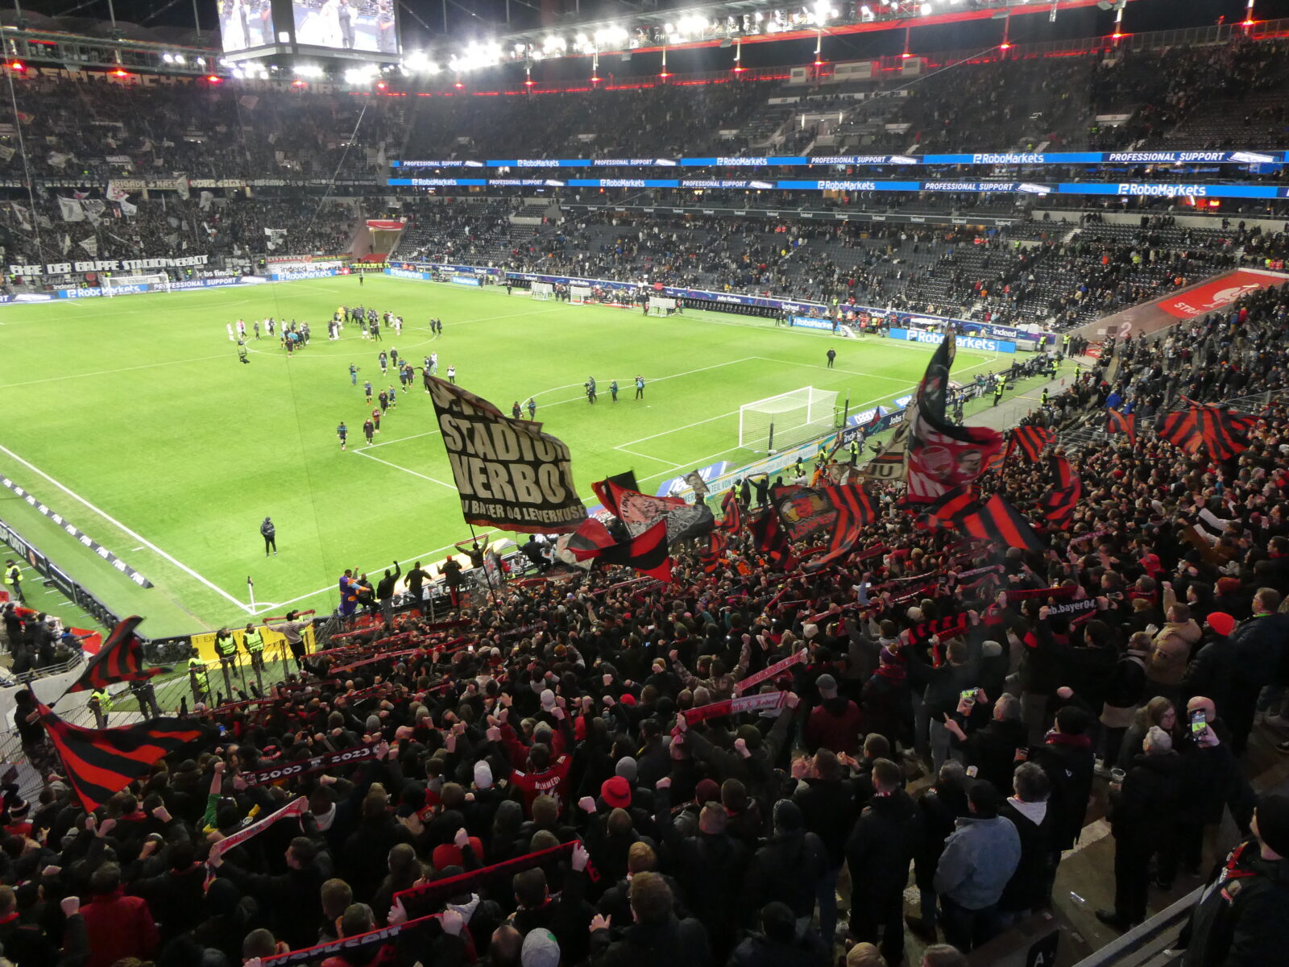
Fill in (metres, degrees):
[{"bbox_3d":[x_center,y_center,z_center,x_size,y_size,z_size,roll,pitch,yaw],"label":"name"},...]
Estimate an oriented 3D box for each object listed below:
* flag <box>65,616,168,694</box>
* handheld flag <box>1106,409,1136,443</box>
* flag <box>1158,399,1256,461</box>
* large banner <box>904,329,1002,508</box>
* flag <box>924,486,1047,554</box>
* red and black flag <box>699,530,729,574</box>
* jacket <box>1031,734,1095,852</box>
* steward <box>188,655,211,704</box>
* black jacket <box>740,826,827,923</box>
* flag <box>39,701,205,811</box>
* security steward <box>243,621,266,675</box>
[{"bbox_3d":[-7.480,2.423,12.700,1.200,0.950,0.500,-12,22,-32],"label":"flag"},{"bbox_3d":[12.004,-1.445,22.500,0.720,0.850,0.350,10,21,27],"label":"handheld flag"},{"bbox_3d":[11.171,-1.063,17.800,1.750,1.100,0.500,12,22,31],"label":"flag"},{"bbox_3d":[6.874,-1.457,20.000,1.707,3.678,0.800,7,20,19],"label":"large banner"},{"bbox_3d":[6.073,0.638,16.000,1.949,1.000,0.600,8,20,21],"label":"flag"},{"bbox_3d":[1.762,1.724,22.500,0.720,1.000,0.450,2,19,5],"label":"red and black flag"},{"bbox_3d":[2.584,1.934,5.600,0.520,0.780,0.380,-4,19,-11],"label":"jacket"},{"bbox_3d":[-13.531,6.053,27.200,0.550,1.750,0.400,-16,25,-39],"label":"steward"},{"bbox_3d":[0.991,2.780,6.350,0.570,0.660,0.360,-4,19,-11],"label":"black jacket"},{"bbox_3d":[-5.163,2.699,8.900,1.420,0.900,0.450,-12,22,-32],"label":"flag"},{"bbox_3d":[-12.600,5.359,28.953,0.380,1.800,0.580,14,23,34],"label":"security steward"}]

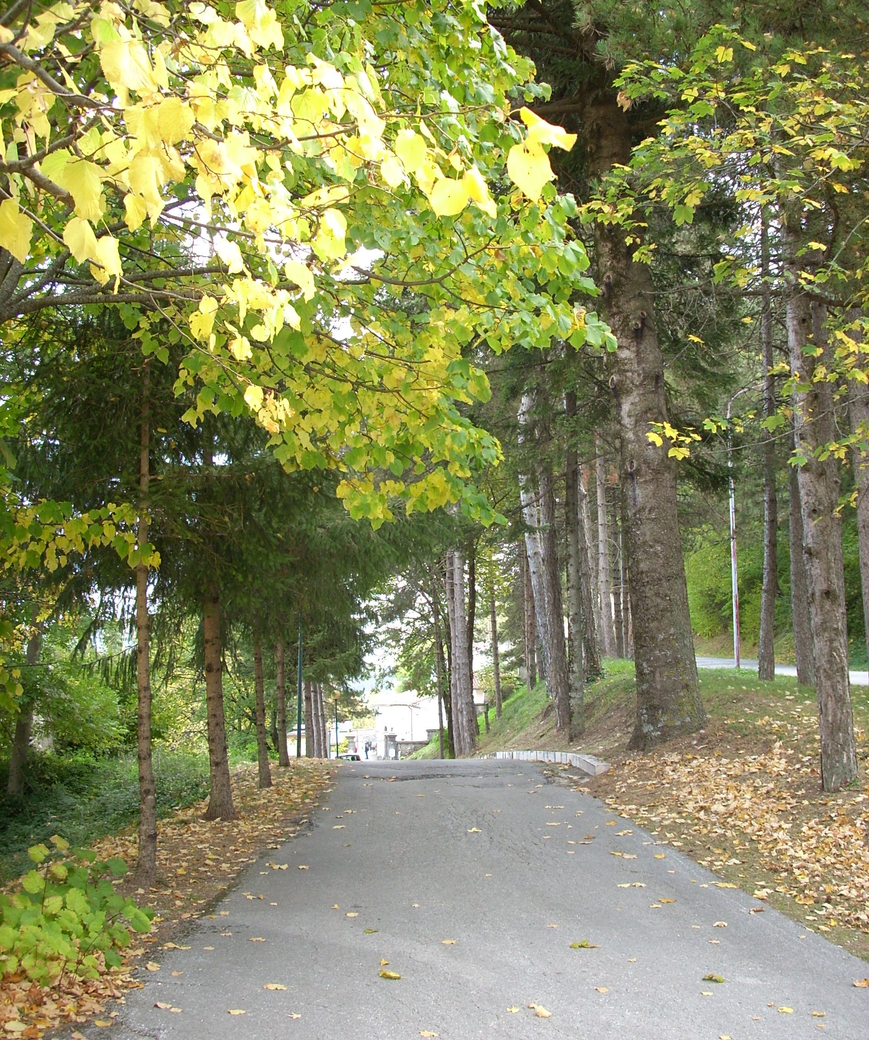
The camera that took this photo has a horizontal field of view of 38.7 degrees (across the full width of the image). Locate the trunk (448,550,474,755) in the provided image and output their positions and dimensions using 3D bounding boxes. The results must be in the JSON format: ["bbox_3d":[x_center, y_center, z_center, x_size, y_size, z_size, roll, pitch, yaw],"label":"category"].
[{"bbox_3d":[0.786,3.986,37.809,0.550,6.220,0.480,-2,-8,0],"label":"trunk"}]

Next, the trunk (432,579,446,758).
[{"bbox_3d":[0.131,5.089,42.704,0.180,6.110,0.180,-2,-8,0],"label":"trunk"}]

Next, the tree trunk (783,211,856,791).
[{"bbox_3d":[4.381,-0.349,14.179,0.430,6.670,0.430,-2,-8,0],"label":"tree trunk"}]

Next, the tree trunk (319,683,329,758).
[{"bbox_3d":[-3.954,7.236,44.429,0.200,2.610,0.200,-5,-8,-1],"label":"tree trunk"}]

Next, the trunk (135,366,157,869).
[{"bbox_3d":[-2.434,0.796,10.489,0.165,4.390,0.165,-2,-8,0],"label":"trunk"}]

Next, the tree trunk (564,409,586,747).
[{"bbox_3d":[3.379,1.103,30.129,0.360,8.180,0.360,0,-8,0],"label":"tree trunk"}]

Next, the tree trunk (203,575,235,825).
[{"bbox_3d":[-2.855,2.304,16.137,0.340,3.050,0.340,-3,-8,0],"label":"tree trunk"}]

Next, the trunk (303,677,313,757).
[{"bbox_3d":[-3.593,5.674,35.559,0.220,2.260,0.220,-2,-8,0],"label":"trunk"}]

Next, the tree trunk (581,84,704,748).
[{"bbox_3d":[3.414,-2.035,20.970,1.120,11.360,1.100,-4,-8,-1],"label":"tree trunk"}]

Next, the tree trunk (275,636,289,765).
[{"bbox_3d":[-3.387,4.030,27.709,0.230,2.850,0.230,-2,-8,0],"label":"tree trunk"}]

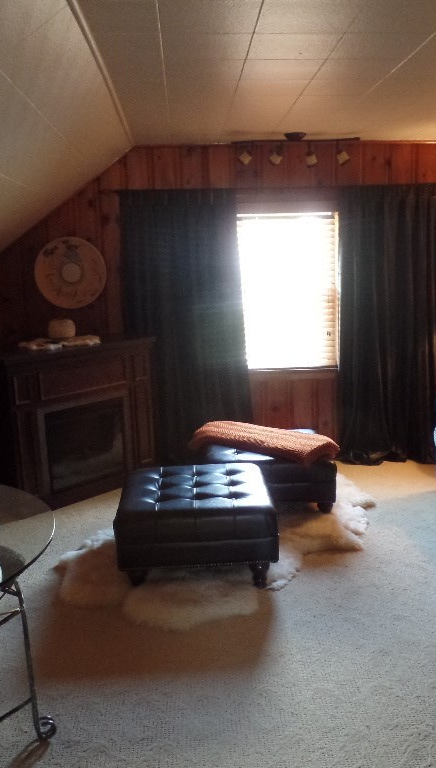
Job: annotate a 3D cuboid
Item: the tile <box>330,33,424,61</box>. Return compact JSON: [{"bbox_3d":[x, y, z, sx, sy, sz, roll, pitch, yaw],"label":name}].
[{"bbox_3d":[0.571,-1.216,2.432,0.305,0.020,0.305,-2,11,-3],"label":"tile"}]

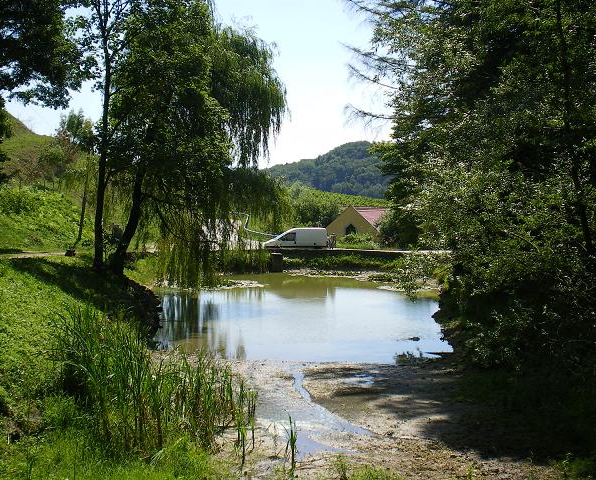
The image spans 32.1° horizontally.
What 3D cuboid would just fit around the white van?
[{"bbox_3d":[-0.200,0.120,72.500,4.450,1.920,1.820,0,1,-5],"label":"white van"}]

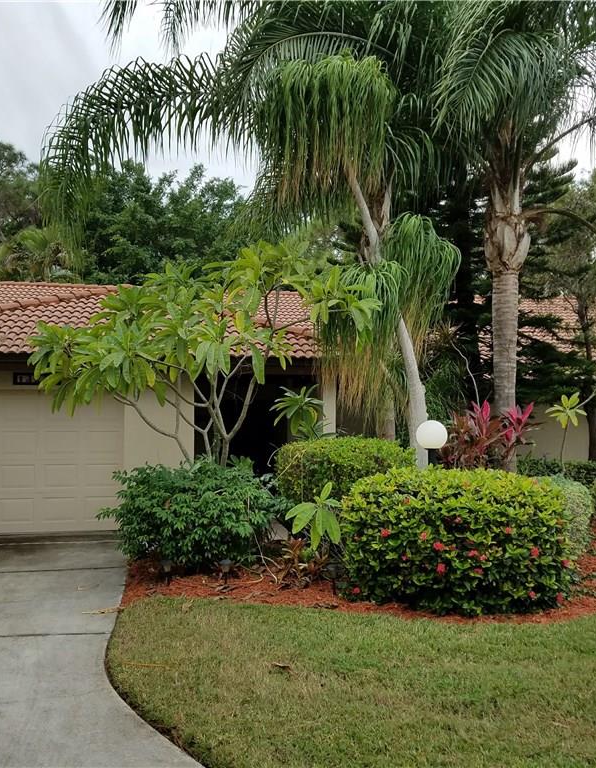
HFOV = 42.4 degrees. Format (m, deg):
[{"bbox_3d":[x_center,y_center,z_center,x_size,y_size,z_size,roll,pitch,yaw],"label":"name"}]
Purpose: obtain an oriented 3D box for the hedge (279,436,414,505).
[{"bbox_3d":[0.624,1.426,10.100,1.800,1.400,1.500,0,-3,4],"label":"hedge"}]

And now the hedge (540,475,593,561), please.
[{"bbox_3d":[3.119,1.614,9.500,1.080,0.980,1.080,-1,-3,18],"label":"hedge"}]

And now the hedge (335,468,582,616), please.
[{"bbox_3d":[1.524,1.399,7.350,2.200,1.190,1.650,0,-3,12],"label":"hedge"}]

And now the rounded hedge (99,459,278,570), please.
[{"bbox_3d":[-1.293,1.494,9.250,2.100,1.170,1.650,1,-3,-8],"label":"rounded hedge"}]

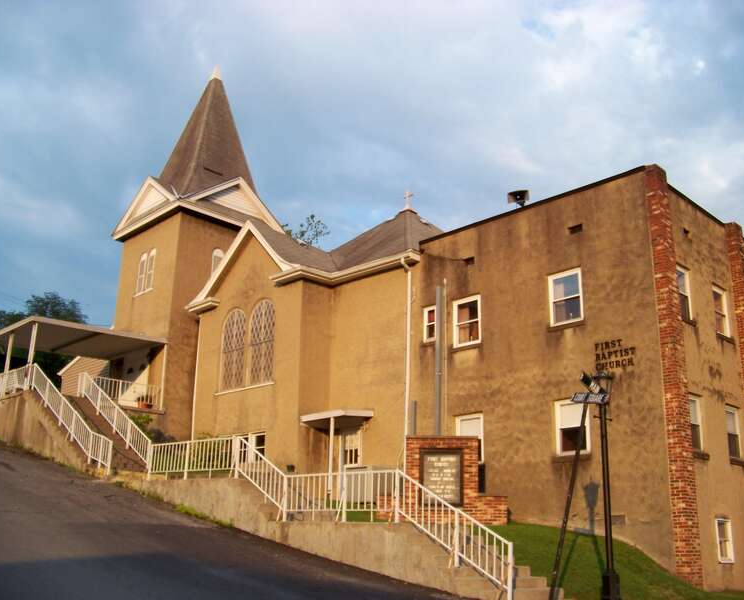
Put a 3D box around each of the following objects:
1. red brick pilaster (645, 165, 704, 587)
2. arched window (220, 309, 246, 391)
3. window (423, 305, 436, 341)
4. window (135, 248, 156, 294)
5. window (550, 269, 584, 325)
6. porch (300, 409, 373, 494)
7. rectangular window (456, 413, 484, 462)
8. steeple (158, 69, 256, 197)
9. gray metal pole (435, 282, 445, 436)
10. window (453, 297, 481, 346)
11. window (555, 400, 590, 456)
[{"bbox_3d":[6.590,1.353,18.297,0.437,9.350,0.343,17,-23,-42],"label":"red brick pilaster"},{"bbox_3d":[-4.491,1.613,27.340,0.180,2.740,1.219,17,-22,-42],"label":"arched window"},{"bbox_3d":[1.638,0.655,22.834,0.120,0.981,0.528,17,-22,-42],"label":"window"},{"bbox_3d":[-8.506,-1.029,31.495,0.200,1.611,1.321,17,-22,-42],"label":"window"},{"bbox_3d":[4.649,-0.054,19.877,0.120,1.260,0.892,17,-22,-42],"label":"window"},{"bbox_3d":[-1.054,4.389,23.615,1.160,2.300,1.850,17,-22,-42],"label":"porch"},{"bbox_3d":[2.490,3.526,21.034,0.120,1.245,0.857,17,-22,-42],"label":"rectangular window"},{"bbox_3d":[-6.744,-6.379,34.441,3.721,7.235,3.721,17,-22,-42],"label":"steeple"},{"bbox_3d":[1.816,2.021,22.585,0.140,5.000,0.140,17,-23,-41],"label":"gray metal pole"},{"bbox_3d":[2.524,0.578,21.922,0.120,1.279,0.908,17,-22,-42],"label":"window"},{"bbox_3d":[4.595,2.934,18.996,0.120,1.210,0.880,17,-22,-42],"label":"window"}]

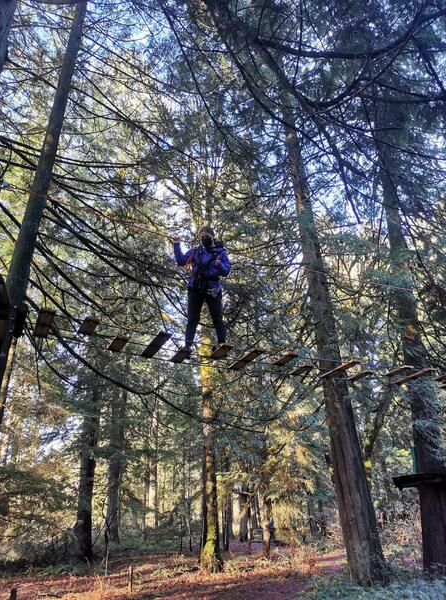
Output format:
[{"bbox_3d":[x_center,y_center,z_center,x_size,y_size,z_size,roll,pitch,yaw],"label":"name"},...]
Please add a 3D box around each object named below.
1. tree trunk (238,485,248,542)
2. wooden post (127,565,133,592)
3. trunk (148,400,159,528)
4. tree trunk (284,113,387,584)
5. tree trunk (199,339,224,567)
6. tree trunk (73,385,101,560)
[{"bbox_3d":[1.346,13.649,30.016,0.620,3.380,0.620,-1,-25,2],"label":"tree trunk"},{"bbox_3d":[-2.040,6.077,10.209,0.100,0.550,0.100,3,-25,-10],"label":"wooden post"},{"bbox_3d":[-5.044,11.664,33.905,0.680,8.790,0.680,2,-25,-8],"label":"trunk"},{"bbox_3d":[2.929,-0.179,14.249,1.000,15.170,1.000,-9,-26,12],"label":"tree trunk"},{"bbox_3d":[-0.483,4.935,16.119,0.620,7.680,0.620,-1,-25,-2],"label":"tree trunk"},{"bbox_3d":[-5.236,6.475,18.292,0.720,6.450,0.720,2,-25,-15],"label":"tree trunk"}]

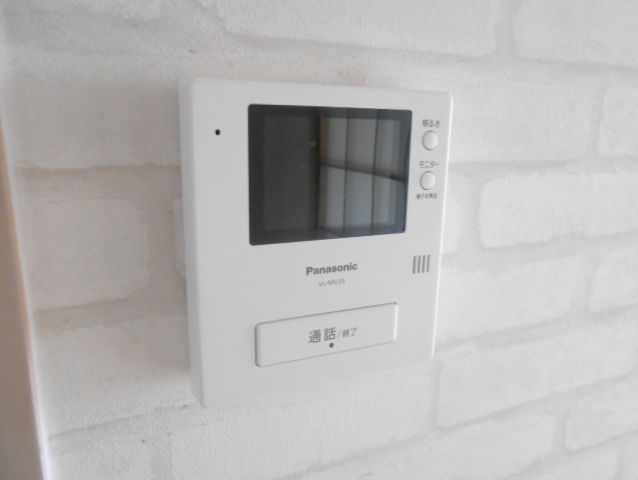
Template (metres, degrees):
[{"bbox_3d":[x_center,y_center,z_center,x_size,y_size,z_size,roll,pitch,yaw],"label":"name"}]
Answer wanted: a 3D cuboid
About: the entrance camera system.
[{"bbox_3d":[0.001,-0.001,0.250,0.131,0.150,0.029,-5,14,-24],"label":"entrance camera system"}]

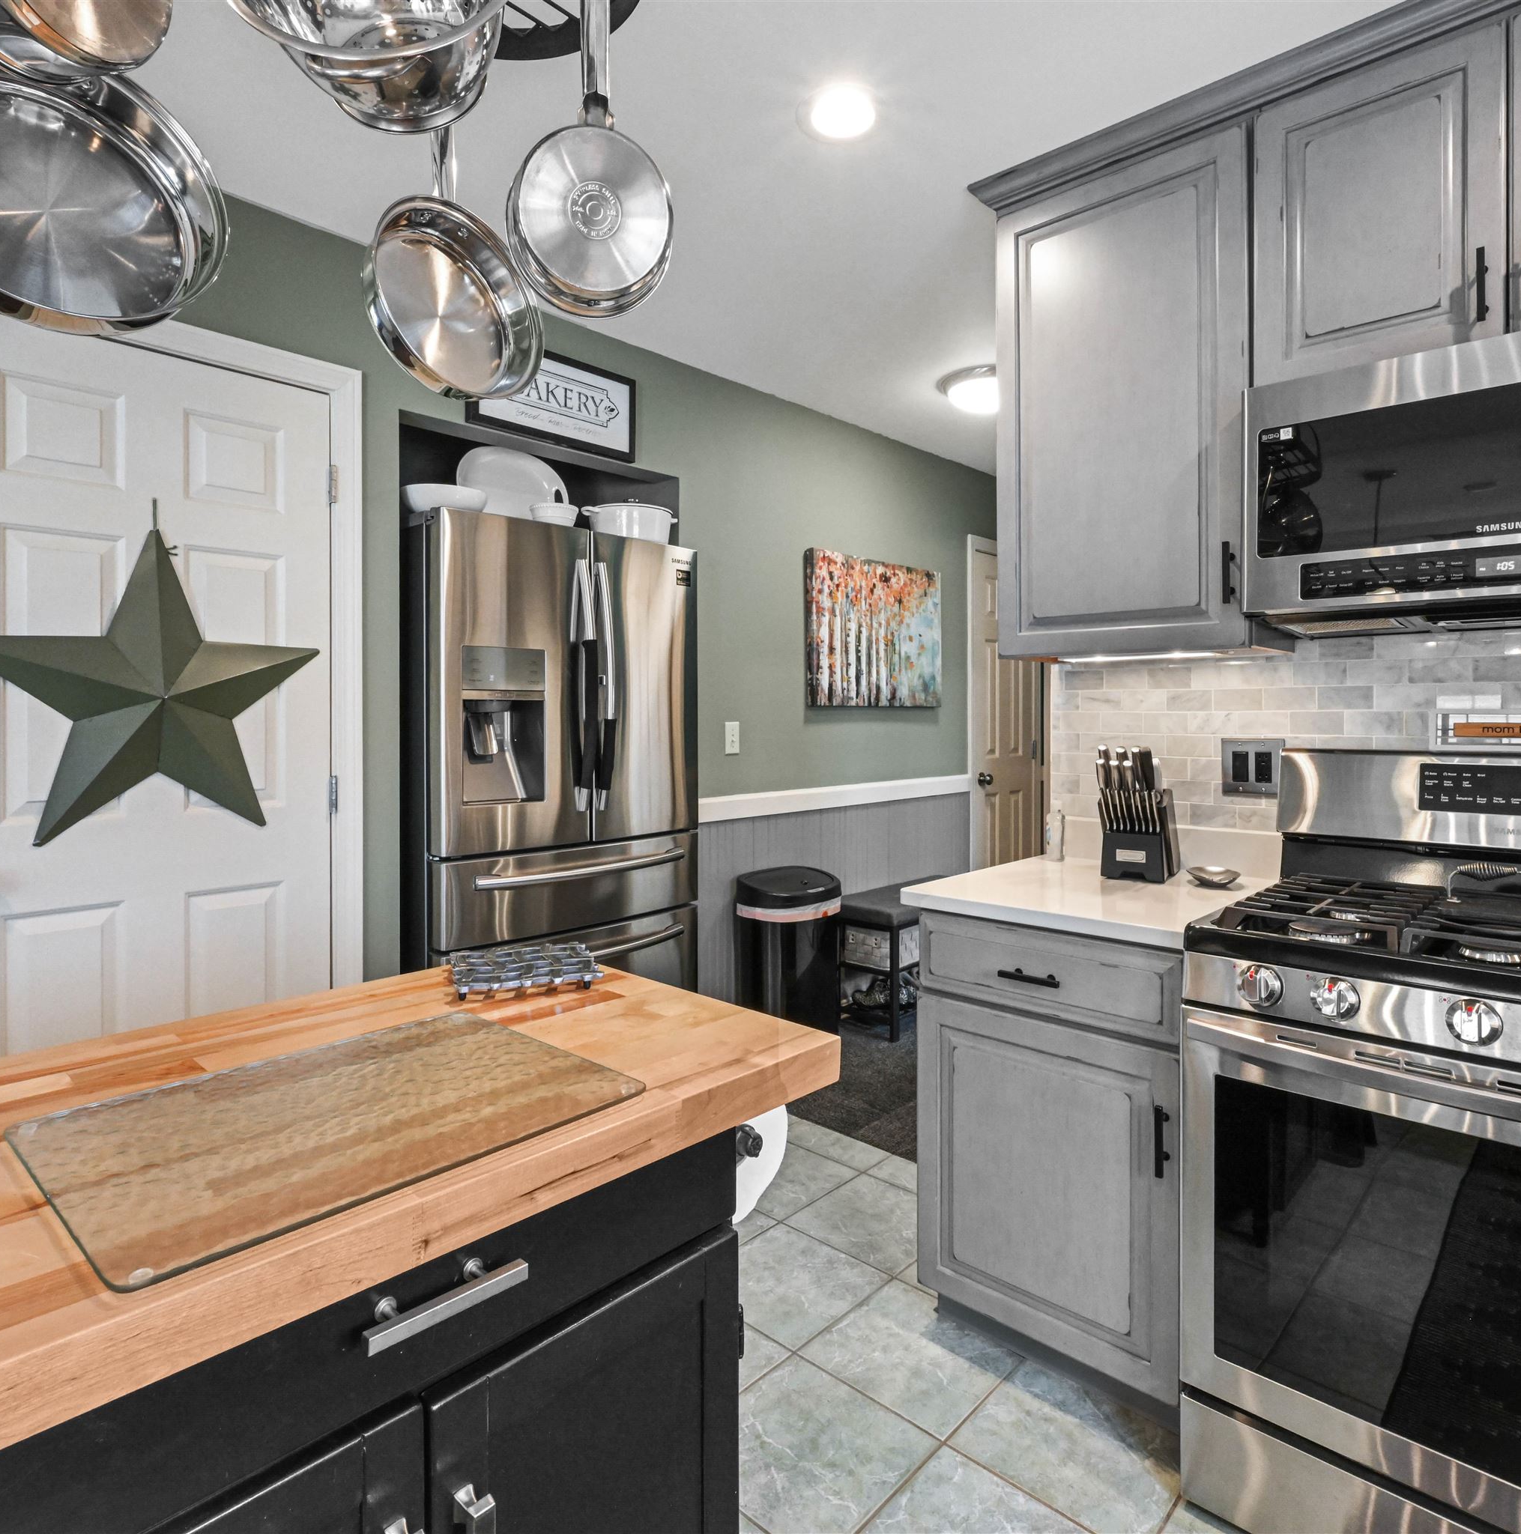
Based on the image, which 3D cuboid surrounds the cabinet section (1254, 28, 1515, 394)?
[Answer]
[{"bbox_3d":[1.168,-0.964,1.680,0.375,0.515,0.320,2,3,42],"label":"cabinet section"}]

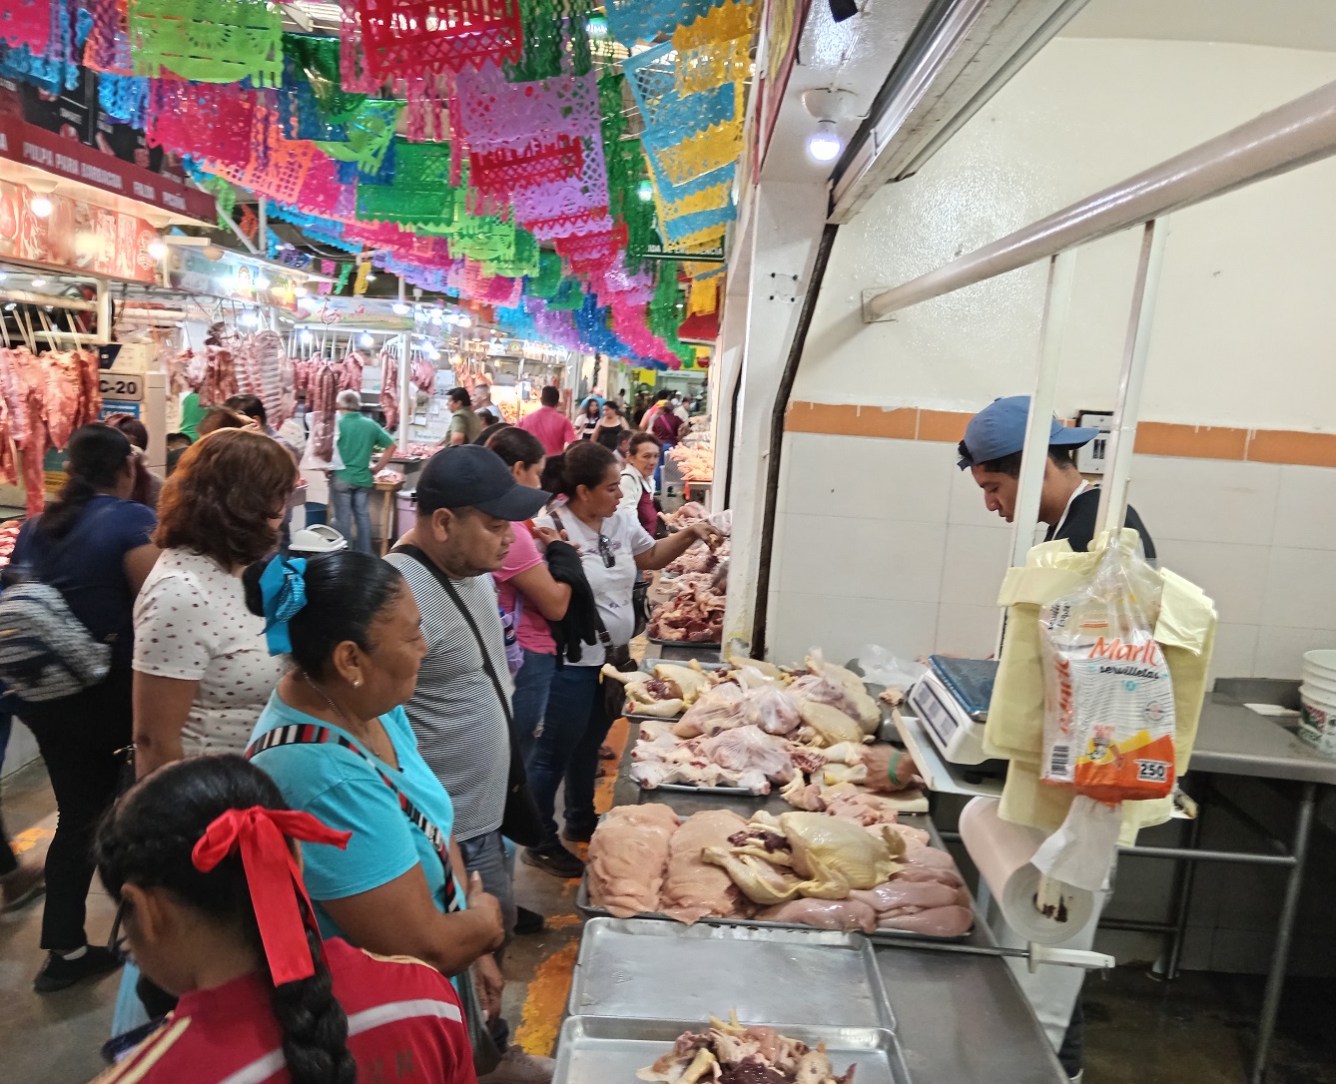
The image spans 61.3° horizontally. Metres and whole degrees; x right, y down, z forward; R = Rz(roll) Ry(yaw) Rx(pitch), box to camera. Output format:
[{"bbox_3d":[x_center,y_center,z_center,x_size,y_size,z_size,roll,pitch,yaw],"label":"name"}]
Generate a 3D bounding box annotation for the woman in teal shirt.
[{"bbox_3d":[-0.434,0.774,1.640,0.400,1.550,0.480,1,8,-14],"label":"woman in teal shirt"}]

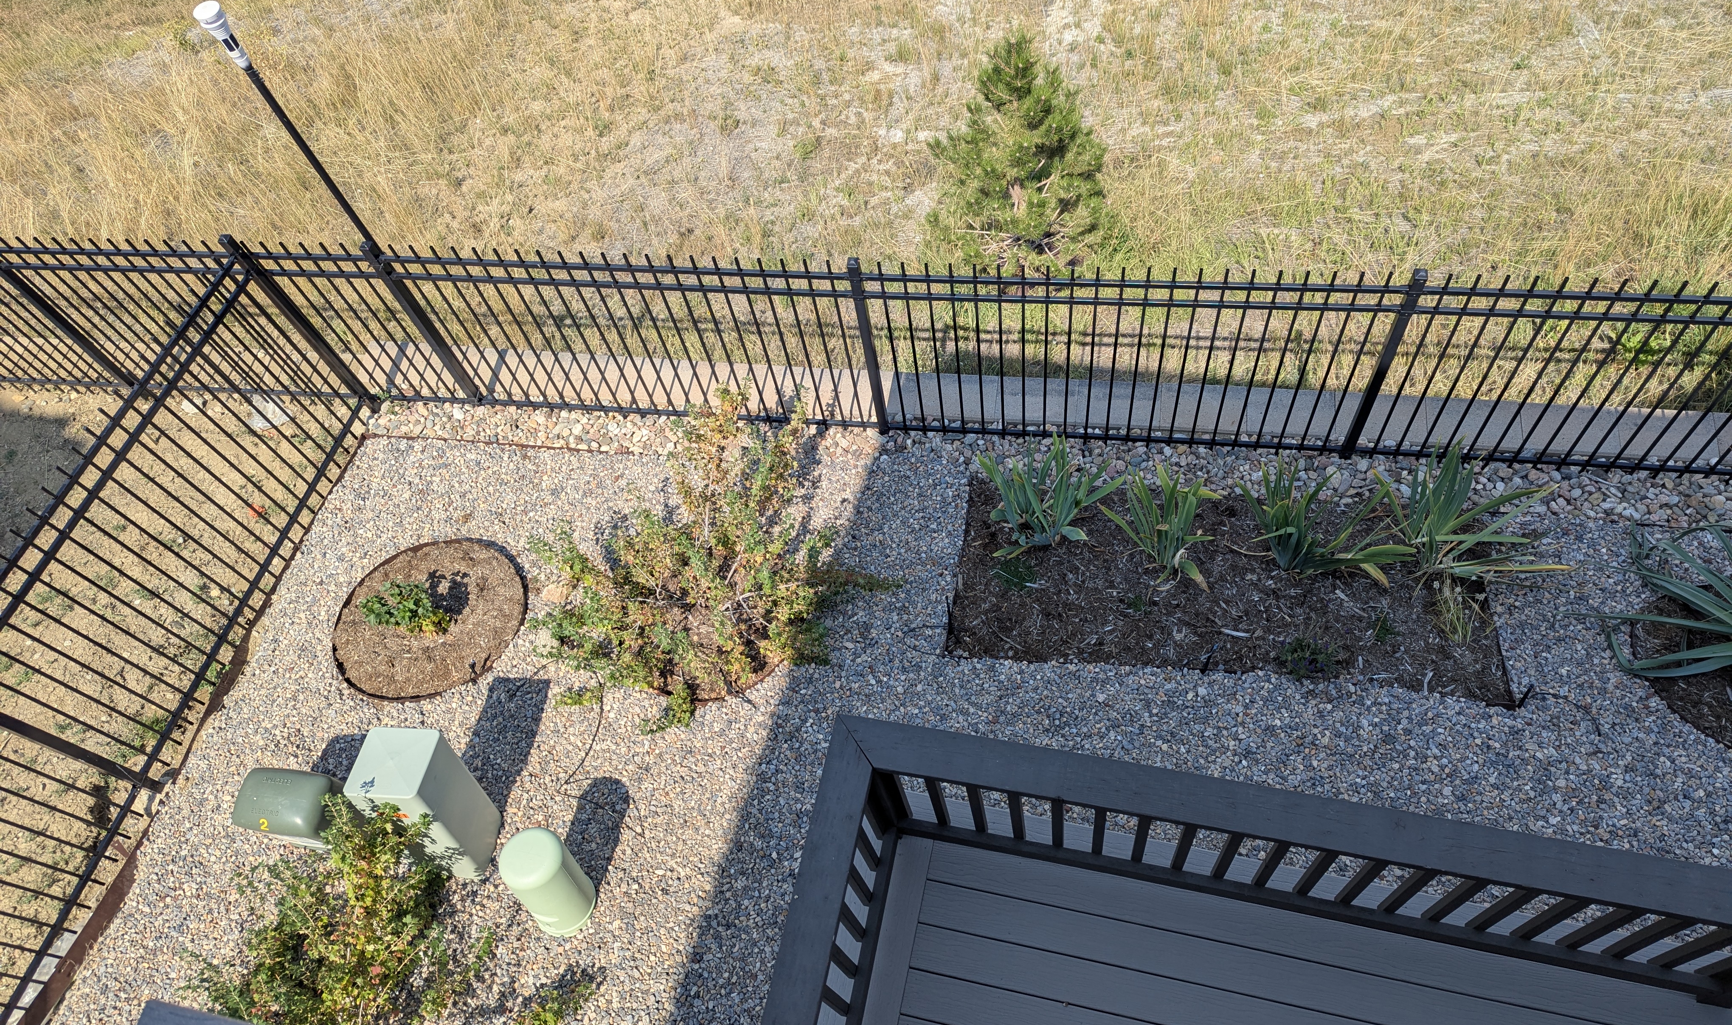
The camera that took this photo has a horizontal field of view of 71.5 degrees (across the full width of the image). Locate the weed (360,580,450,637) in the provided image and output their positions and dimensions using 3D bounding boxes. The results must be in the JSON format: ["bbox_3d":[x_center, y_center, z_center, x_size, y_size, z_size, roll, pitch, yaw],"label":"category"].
[{"bbox_3d":[-2.237,0.480,5.933,0.390,0.340,0.300,4,62,10],"label":"weed"}]

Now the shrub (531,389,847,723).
[{"bbox_3d":[-0.773,0.178,5.718,1.400,0.840,1.450,4,62,10],"label":"shrub"}]

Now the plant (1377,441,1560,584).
[{"bbox_3d":[2.823,0.032,5.664,0.860,0.460,0.600,4,62,10],"label":"plant"}]

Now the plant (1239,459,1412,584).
[{"bbox_3d":[2.175,0.070,5.747,0.800,0.400,0.520,4,62,10],"label":"plant"}]

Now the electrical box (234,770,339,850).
[{"bbox_3d":[-2.435,1.305,5.238,0.380,0.420,0.275,4,62,10],"label":"electrical box"}]

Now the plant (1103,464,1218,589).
[{"bbox_3d":[1.421,0.067,5.845,0.560,0.400,0.520,4,62,10],"label":"plant"}]

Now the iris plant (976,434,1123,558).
[{"bbox_3d":[0.900,-0.052,5.986,0.700,0.430,0.550,4,62,10],"label":"iris plant"}]

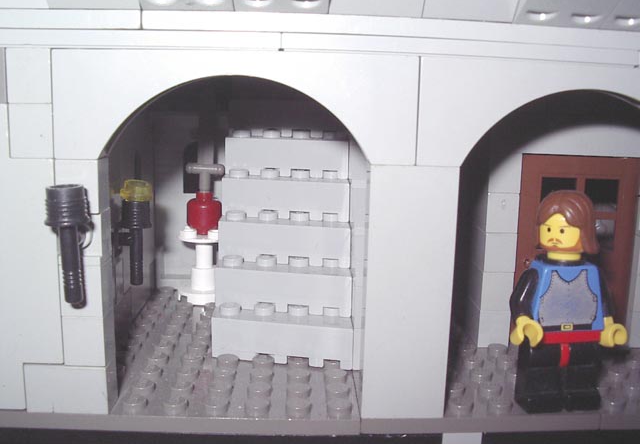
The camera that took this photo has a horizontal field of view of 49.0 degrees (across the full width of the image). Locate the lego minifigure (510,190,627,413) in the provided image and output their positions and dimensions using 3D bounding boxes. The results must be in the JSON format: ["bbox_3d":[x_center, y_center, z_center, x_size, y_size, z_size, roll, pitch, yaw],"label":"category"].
[{"bbox_3d":[0.047,0.015,0.137,0.024,0.043,0.013,-1,9,-5],"label":"lego minifigure"}]

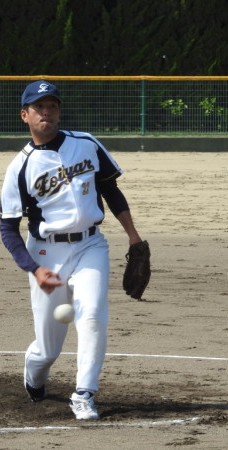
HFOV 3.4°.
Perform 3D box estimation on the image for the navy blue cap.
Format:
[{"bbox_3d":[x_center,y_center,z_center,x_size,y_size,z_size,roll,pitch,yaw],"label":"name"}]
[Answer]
[{"bbox_3d":[-0.349,-0.635,18.420,0.180,0.125,0.260,-3,-3,-21],"label":"navy blue cap"}]

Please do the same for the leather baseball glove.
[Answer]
[{"bbox_3d":[0.109,0.217,18.420,0.140,0.285,0.190,1,3,30],"label":"leather baseball glove"}]

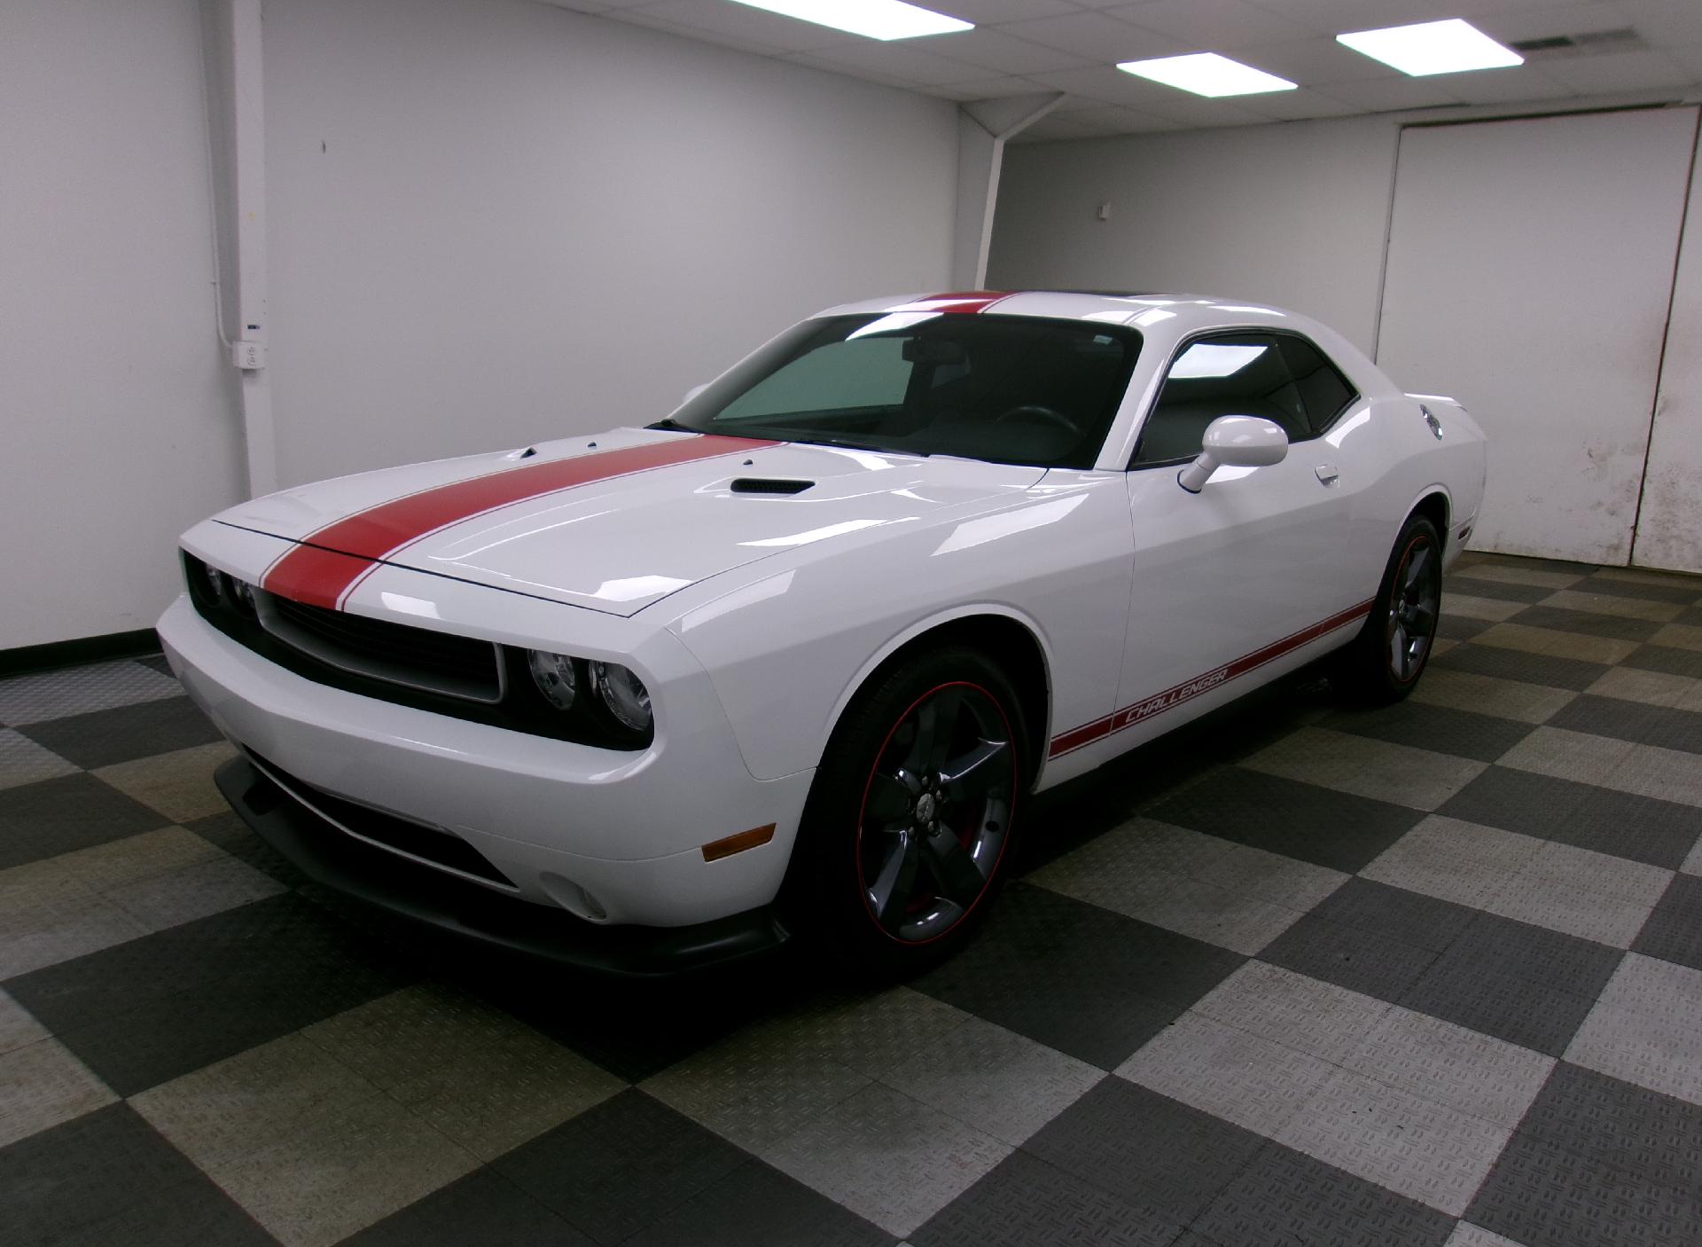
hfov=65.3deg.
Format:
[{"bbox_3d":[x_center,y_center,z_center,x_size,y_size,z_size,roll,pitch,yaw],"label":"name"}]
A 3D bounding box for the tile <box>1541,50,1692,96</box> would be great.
[{"bbox_3d":[4.207,-3.011,7.279,0.600,0.020,1.145,12,16,39],"label":"tile"}]

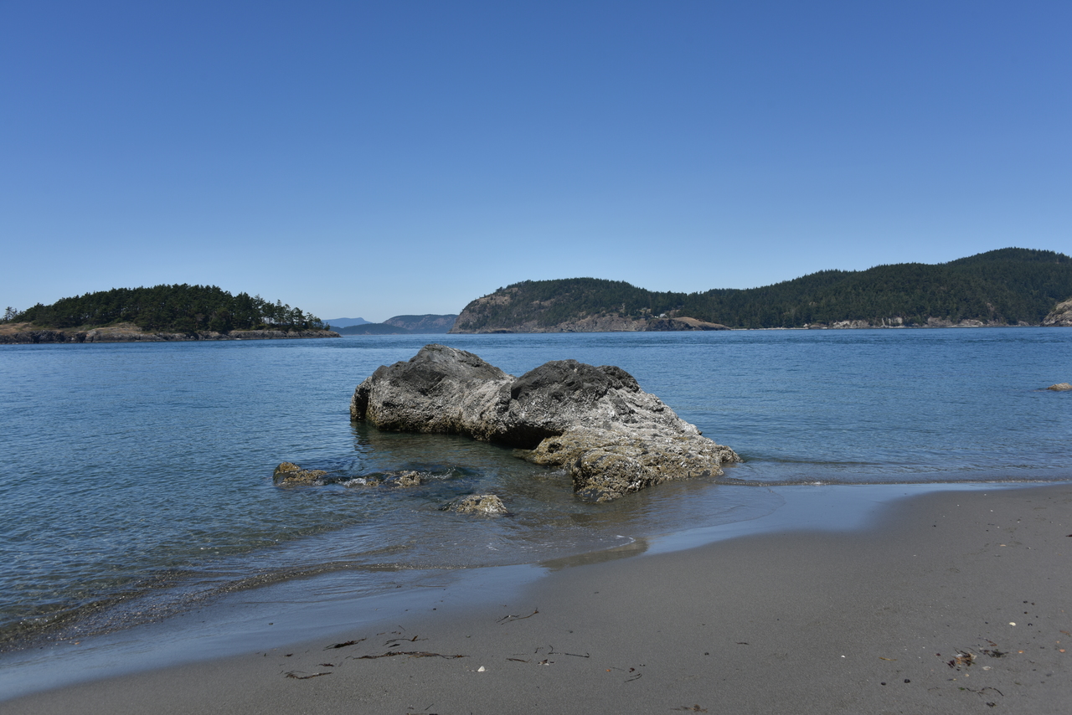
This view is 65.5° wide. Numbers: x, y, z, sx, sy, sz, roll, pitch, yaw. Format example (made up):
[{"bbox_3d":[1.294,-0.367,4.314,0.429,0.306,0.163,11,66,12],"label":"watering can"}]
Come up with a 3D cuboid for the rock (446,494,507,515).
[{"bbox_3d":[-0.566,1.446,8.247,0.600,0.200,0.420,-1,2,0],"label":"rock"}]

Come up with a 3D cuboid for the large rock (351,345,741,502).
[{"bbox_3d":[-0.410,0.631,13.375,3.400,1.630,9.000,-2,2,-30],"label":"large rock"}]

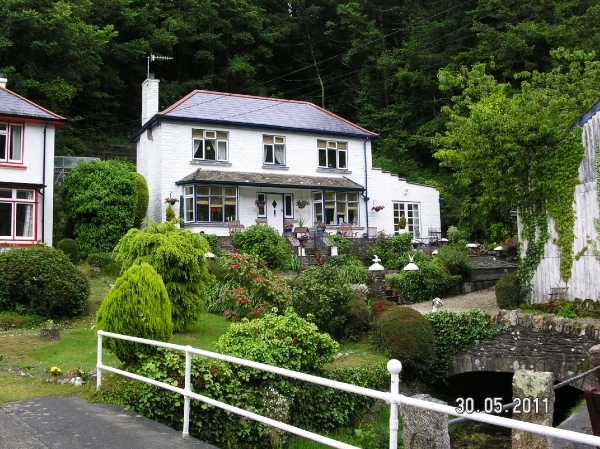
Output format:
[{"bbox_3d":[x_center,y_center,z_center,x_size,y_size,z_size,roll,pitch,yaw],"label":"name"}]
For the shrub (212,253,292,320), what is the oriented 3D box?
[{"bbox_3d":[-1.176,1.536,16.300,1.981,1.684,1.783,-1,-5,0],"label":"shrub"}]

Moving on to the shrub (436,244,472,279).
[{"bbox_3d":[5.282,1.265,22.500,1.250,1.200,1.200,0,-3,0],"label":"shrub"}]

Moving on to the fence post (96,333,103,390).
[{"bbox_3d":[-2.620,1.784,8.600,0.070,0.880,0.070,1,-3,-25],"label":"fence post"}]

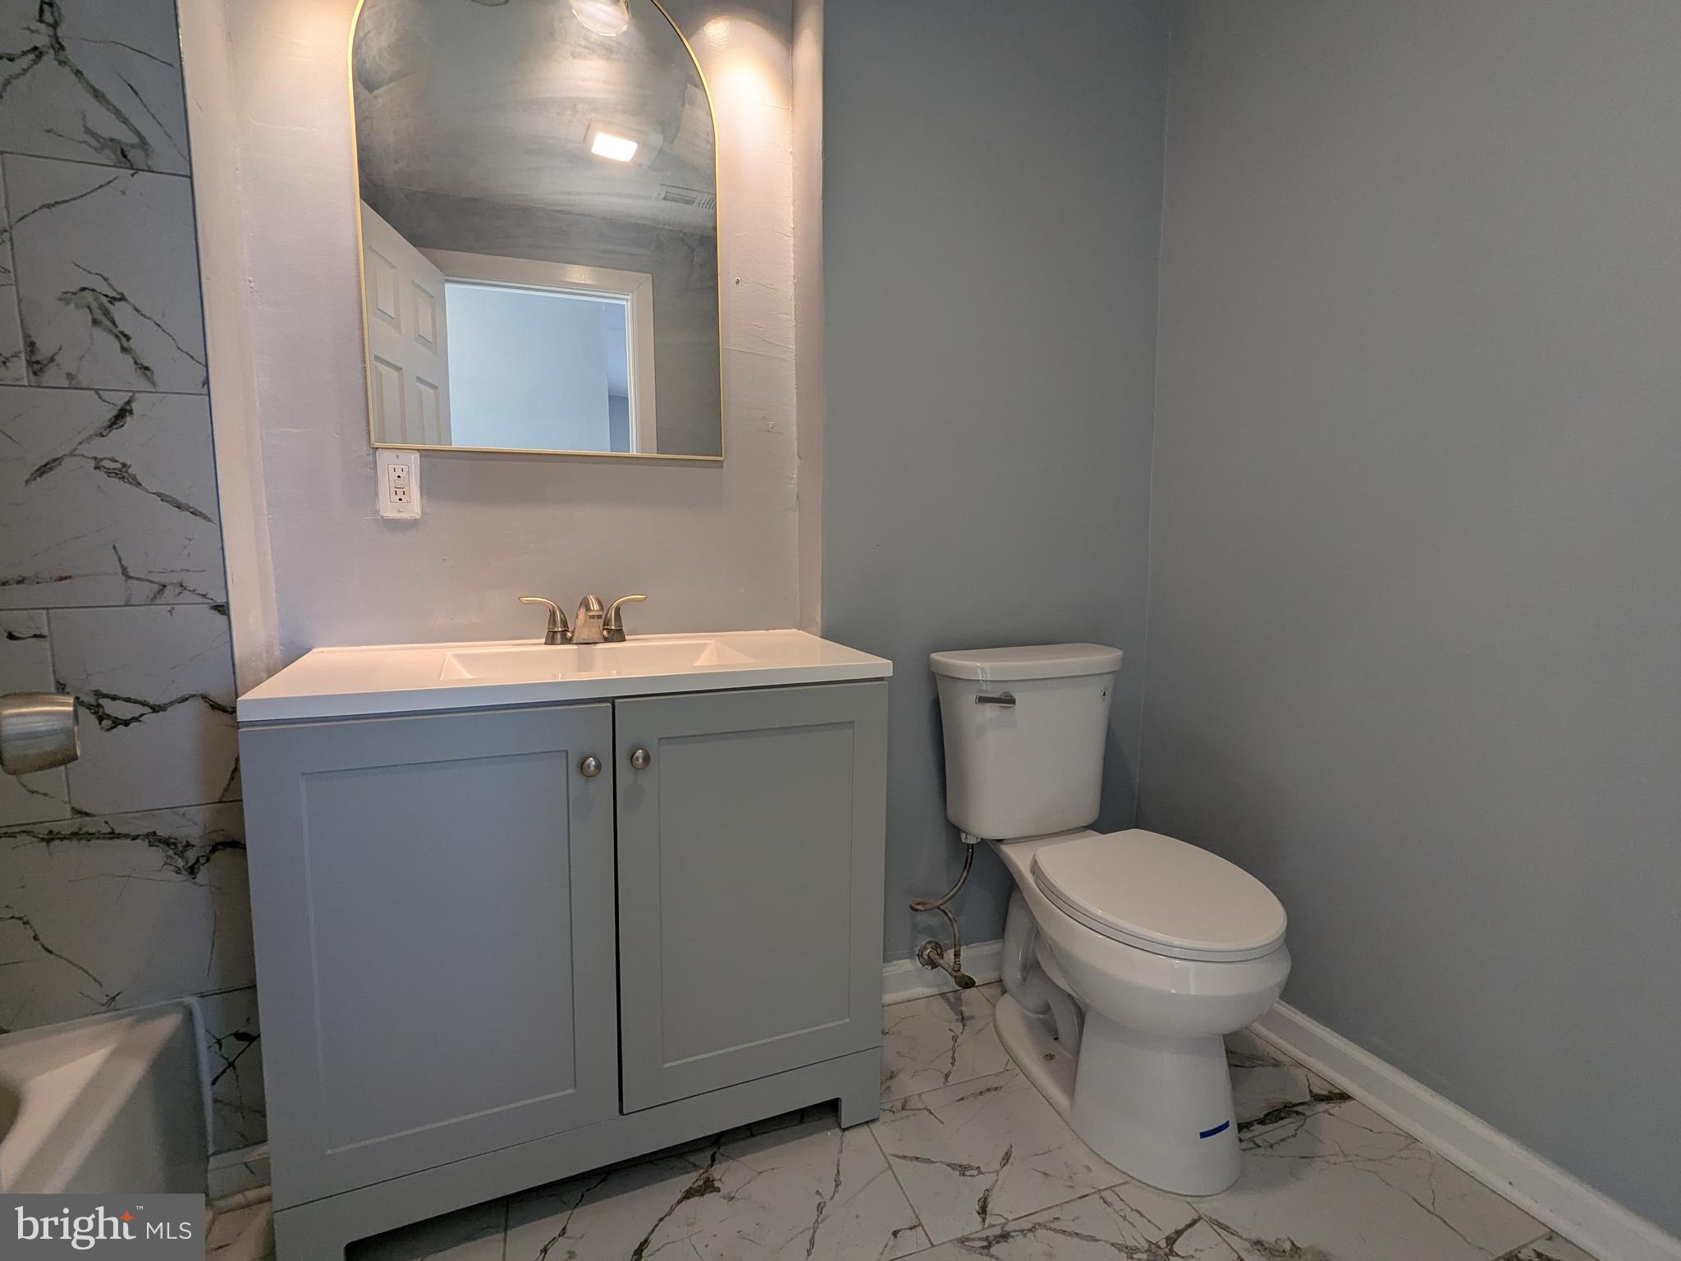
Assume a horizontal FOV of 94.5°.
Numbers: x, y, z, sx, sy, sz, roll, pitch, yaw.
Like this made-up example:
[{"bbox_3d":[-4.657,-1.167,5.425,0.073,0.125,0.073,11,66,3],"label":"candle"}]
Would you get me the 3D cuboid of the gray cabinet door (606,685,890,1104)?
[{"bbox_3d":[-0.134,0.429,1.296,0.458,0.672,0.021,-2,7,-24],"label":"gray cabinet door"}]

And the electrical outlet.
[{"bbox_3d":[-0.793,-0.264,1.399,0.071,0.117,0.009,-2,7,-24],"label":"electrical outlet"}]

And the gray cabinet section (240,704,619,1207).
[{"bbox_3d":[-0.638,0.426,1.303,0.458,0.676,0.420,-2,7,-24],"label":"gray cabinet section"}]

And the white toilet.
[{"bbox_3d":[0.510,0.478,1.482,0.440,0.805,0.715,-3,7,-22],"label":"white toilet"}]

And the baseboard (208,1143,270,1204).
[{"bbox_3d":[-0.951,0.866,1.234,0.085,0.092,0.020,-2,7,-24],"label":"baseboard"}]

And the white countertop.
[{"bbox_3d":[-0.420,0.057,1.355,0.915,0.030,0.459,-2,7,-24],"label":"white countertop"}]

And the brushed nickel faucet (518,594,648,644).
[{"bbox_3d":[-0.478,-0.018,1.473,0.224,0.091,0.129,-2,7,-24],"label":"brushed nickel faucet"}]

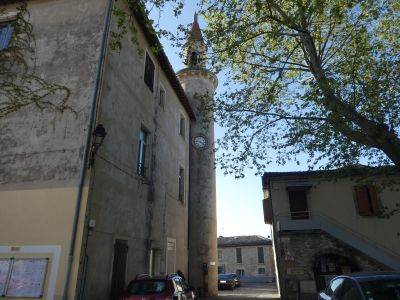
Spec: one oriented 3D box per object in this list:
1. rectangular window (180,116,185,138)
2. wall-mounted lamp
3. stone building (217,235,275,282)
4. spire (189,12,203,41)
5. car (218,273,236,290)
[{"bbox_3d":[-1.300,-1.580,19.755,0.200,1.700,1.150,-5,-22,11],"label":"rectangular window"},{"bbox_3d":[-3.148,-0.166,8.426,0.420,1.260,0.620,13,-25,-30],"label":"wall-mounted lamp"},{"bbox_3d":[5.702,17.209,44.133,11.000,6.700,6.000,-4,-21,9],"label":"stone building"},{"bbox_3d":[-0.396,-11.512,26.242,1.350,4.110,1.350,-1,-21,0],"label":"spire"},{"bbox_3d":[2.127,12.087,25.654,1.760,1.440,4.200,-2,-21,3],"label":"car"}]

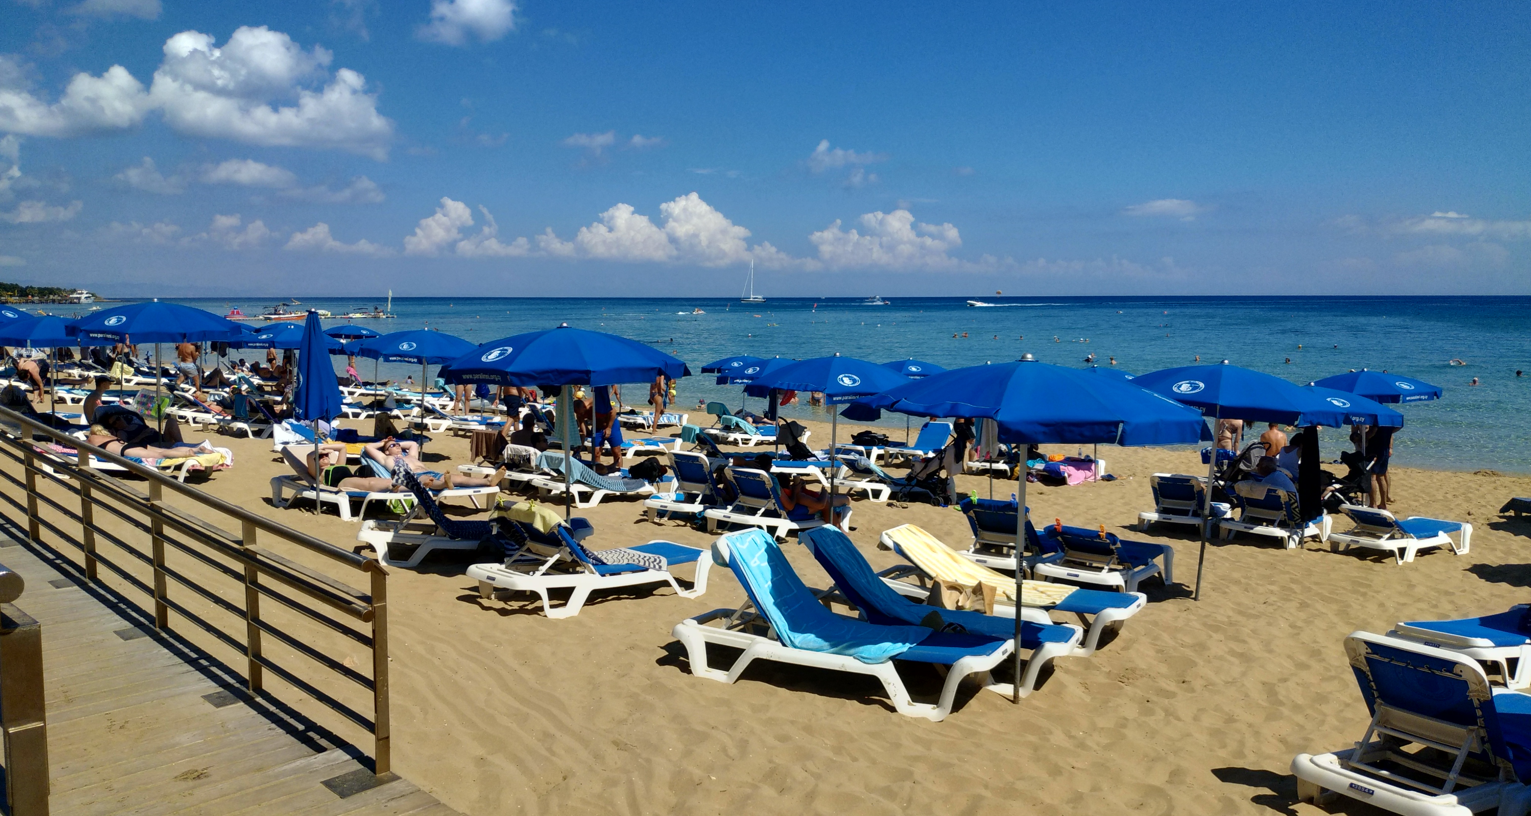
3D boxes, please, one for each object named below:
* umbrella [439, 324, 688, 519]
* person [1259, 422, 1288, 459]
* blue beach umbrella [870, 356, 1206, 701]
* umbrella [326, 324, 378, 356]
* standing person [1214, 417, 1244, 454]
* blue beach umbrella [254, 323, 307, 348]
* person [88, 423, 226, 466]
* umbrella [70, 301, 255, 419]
[{"bbox_3d":[-1.689,0.249,9.050,2.050,1.930,2.050,0,6,0],"label":"umbrella"},{"bbox_3d":[9.327,0.980,19.585,0.480,1.650,0.300,3,7,27],"label":"person"},{"bbox_3d":[1.589,0.760,6.564,2.100,2.150,2.100,0,6,0],"label":"blue beach umbrella"},{"bbox_3d":[-13.625,-1.771,35.101,2.050,1.950,2.050,0,6,0],"label":"umbrella"},{"bbox_3d":[8.886,0.725,20.377,0.600,1.480,0.450,1,6,13],"label":"standing person"},{"bbox_3d":[-9.444,-0.585,21.254,2.100,2.200,2.100,0,6,0],"label":"blue beach umbrella"},{"bbox_3d":[-6.704,0.406,11.633,1.680,0.280,0.500,2,6,17],"label":"person"},{"bbox_3d":[-7.964,-0.422,14.002,2.050,1.970,2.050,0,6,0],"label":"umbrella"}]

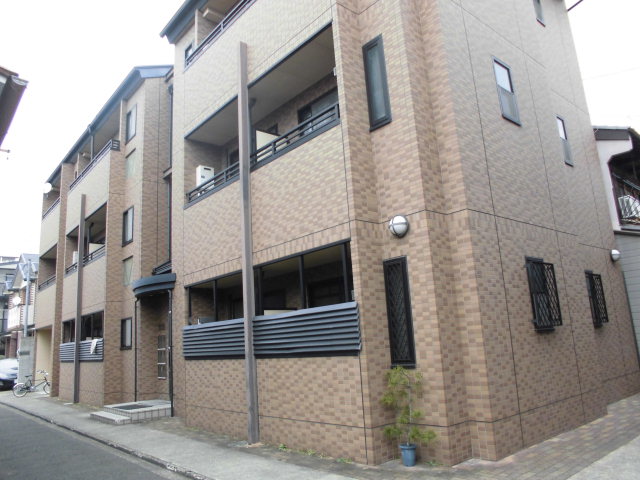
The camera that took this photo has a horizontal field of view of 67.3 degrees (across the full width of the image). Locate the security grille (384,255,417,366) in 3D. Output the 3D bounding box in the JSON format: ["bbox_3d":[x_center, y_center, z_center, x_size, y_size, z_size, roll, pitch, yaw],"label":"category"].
[{"bbox_3d":[0.953,0.915,5.966,0.080,1.340,0.380,7,-16,-41],"label":"security grille"}]

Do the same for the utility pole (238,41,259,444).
[{"bbox_3d":[-1.205,-0.210,7.848,0.140,6.640,0.120,7,-16,-41],"label":"utility pole"}]

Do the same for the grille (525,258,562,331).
[{"bbox_3d":[3.174,0.761,6.812,0.580,1.030,0.160,7,-16,-41],"label":"grille"}]

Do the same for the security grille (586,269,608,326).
[{"bbox_3d":[4.660,0.991,8.079,0.390,0.950,0.150,7,-16,-41],"label":"security grille"}]

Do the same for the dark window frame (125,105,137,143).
[{"bbox_3d":[-5.774,-3.538,14.723,0.100,1.000,0.820,7,-16,-41],"label":"dark window frame"}]

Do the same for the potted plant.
[{"bbox_3d":[0.953,1.997,5.492,0.500,1.080,0.570,7,-16,-41],"label":"potted plant"}]

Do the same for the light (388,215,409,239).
[{"bbox_3d":[0.955,-0.171,6.021,0.170,0.287,0.287,7,-16,-41],"label":"light"}]

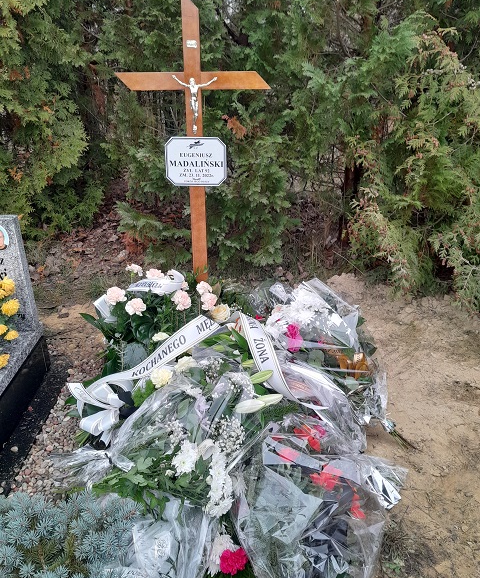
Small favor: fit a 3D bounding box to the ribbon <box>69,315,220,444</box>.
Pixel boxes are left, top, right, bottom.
[{"bbox_3d":[-0.365,0.347,2.030,0.640,0.270,0.360,-12,29,-22],"label":"ribbon"}]

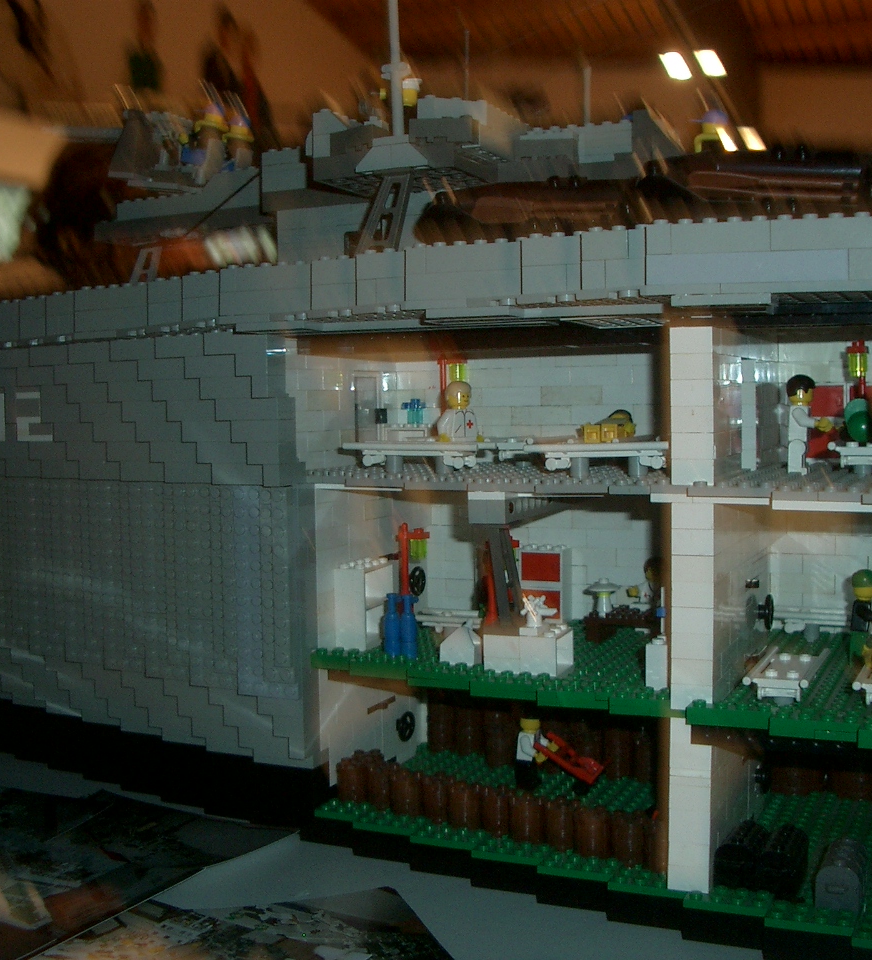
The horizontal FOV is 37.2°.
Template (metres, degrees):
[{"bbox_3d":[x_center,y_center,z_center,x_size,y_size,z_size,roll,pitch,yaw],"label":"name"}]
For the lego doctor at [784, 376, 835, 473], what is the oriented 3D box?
[{"bbox_3d":[0.156,-0.023,0.540,0.018,0.041,0.022,1,4,24],"label":"lego doctor"}]

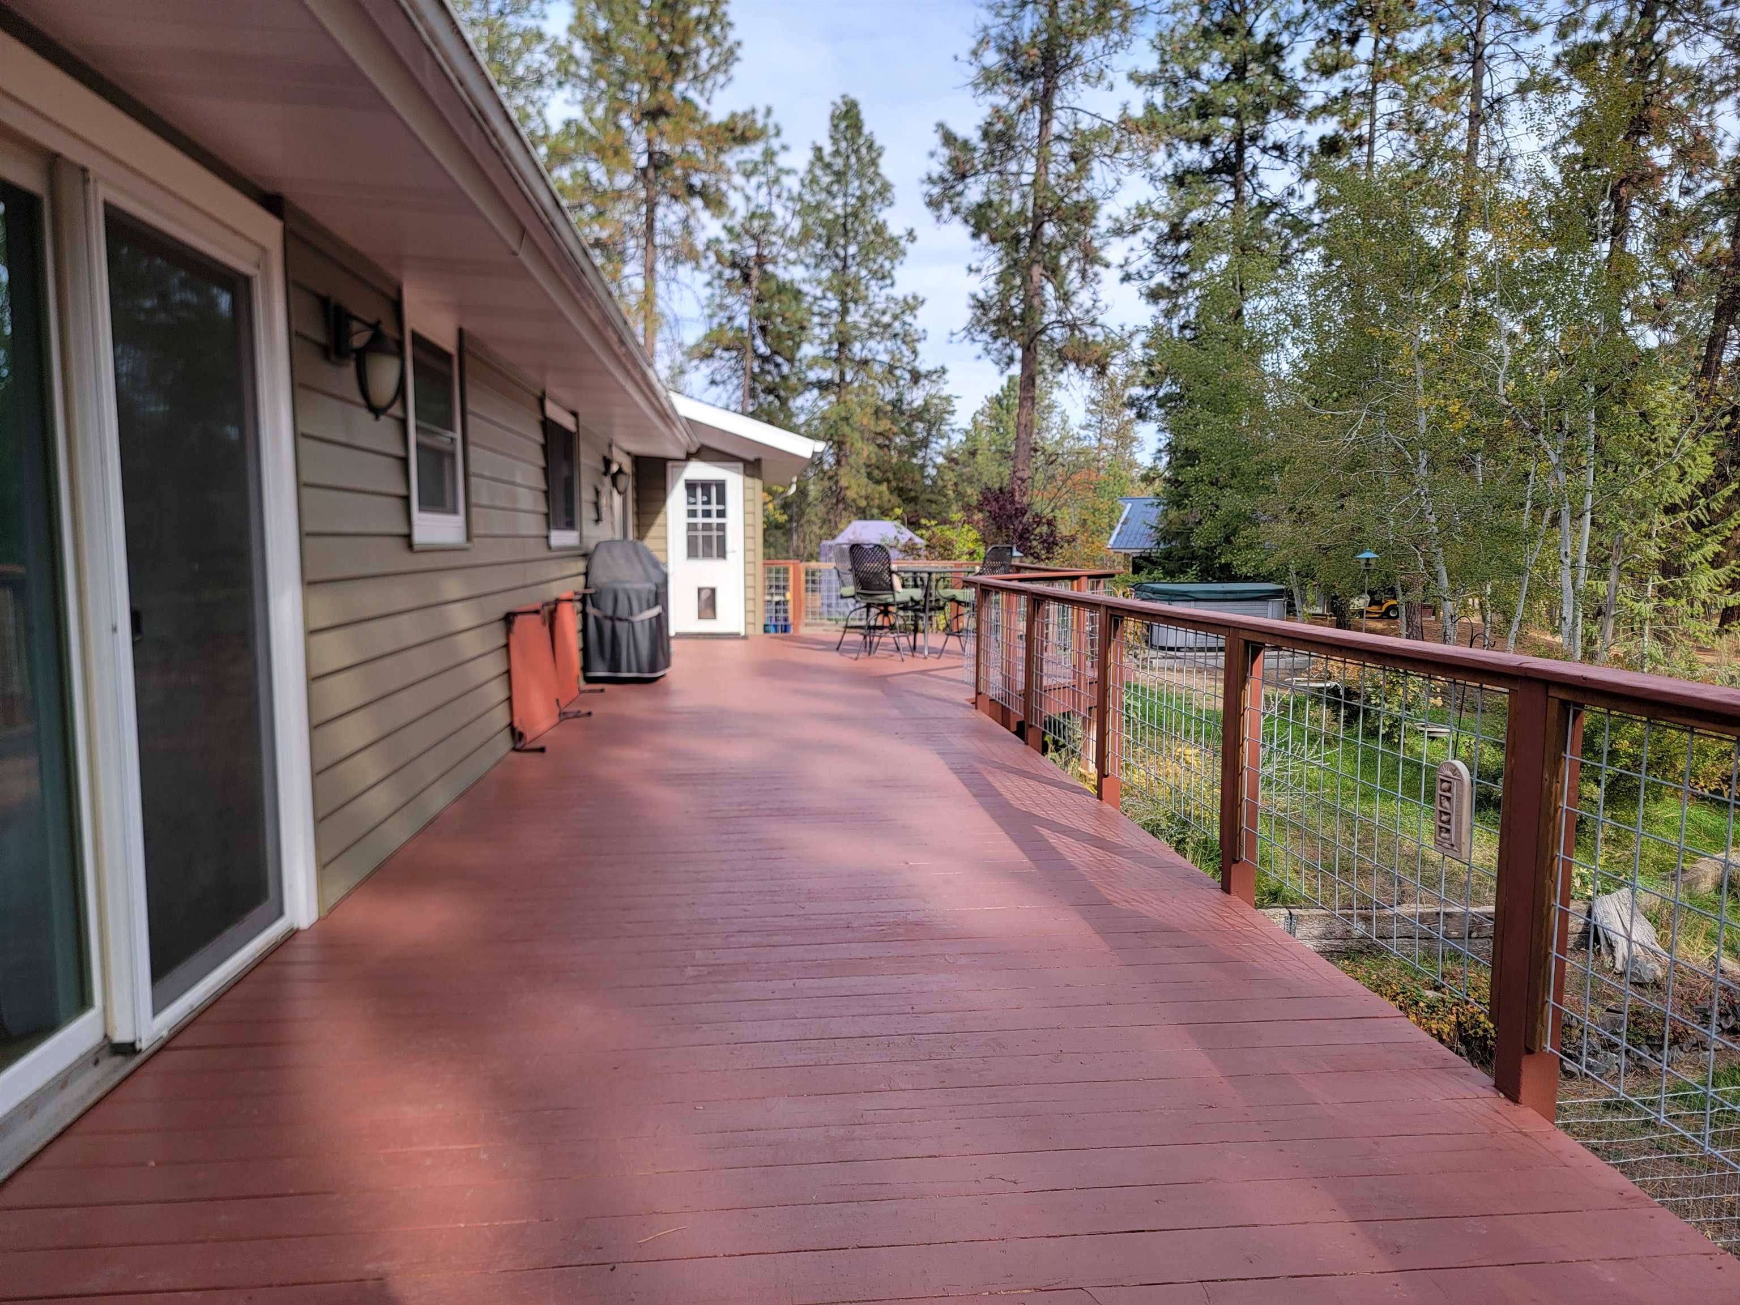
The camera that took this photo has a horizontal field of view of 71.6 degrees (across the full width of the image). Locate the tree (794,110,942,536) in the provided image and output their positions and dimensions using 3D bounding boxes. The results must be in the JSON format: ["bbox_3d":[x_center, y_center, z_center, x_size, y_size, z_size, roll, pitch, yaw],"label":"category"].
[{"bbox_3d":[0.014,-10.896,46.413,6.000,20.027,6.000,-1,5,-6],"label":"tree"}]

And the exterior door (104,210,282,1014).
[{"bbox_3d":[-1.722,-0.109,3.125,0.060,1.870,0.820,-1,5,-6],"label":"exterior door"}]

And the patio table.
[{"bbox_3d":[0.568,-0.426,12.498,1.000,0.900,1.000,-1,5,-6],"label":"patio table"}]

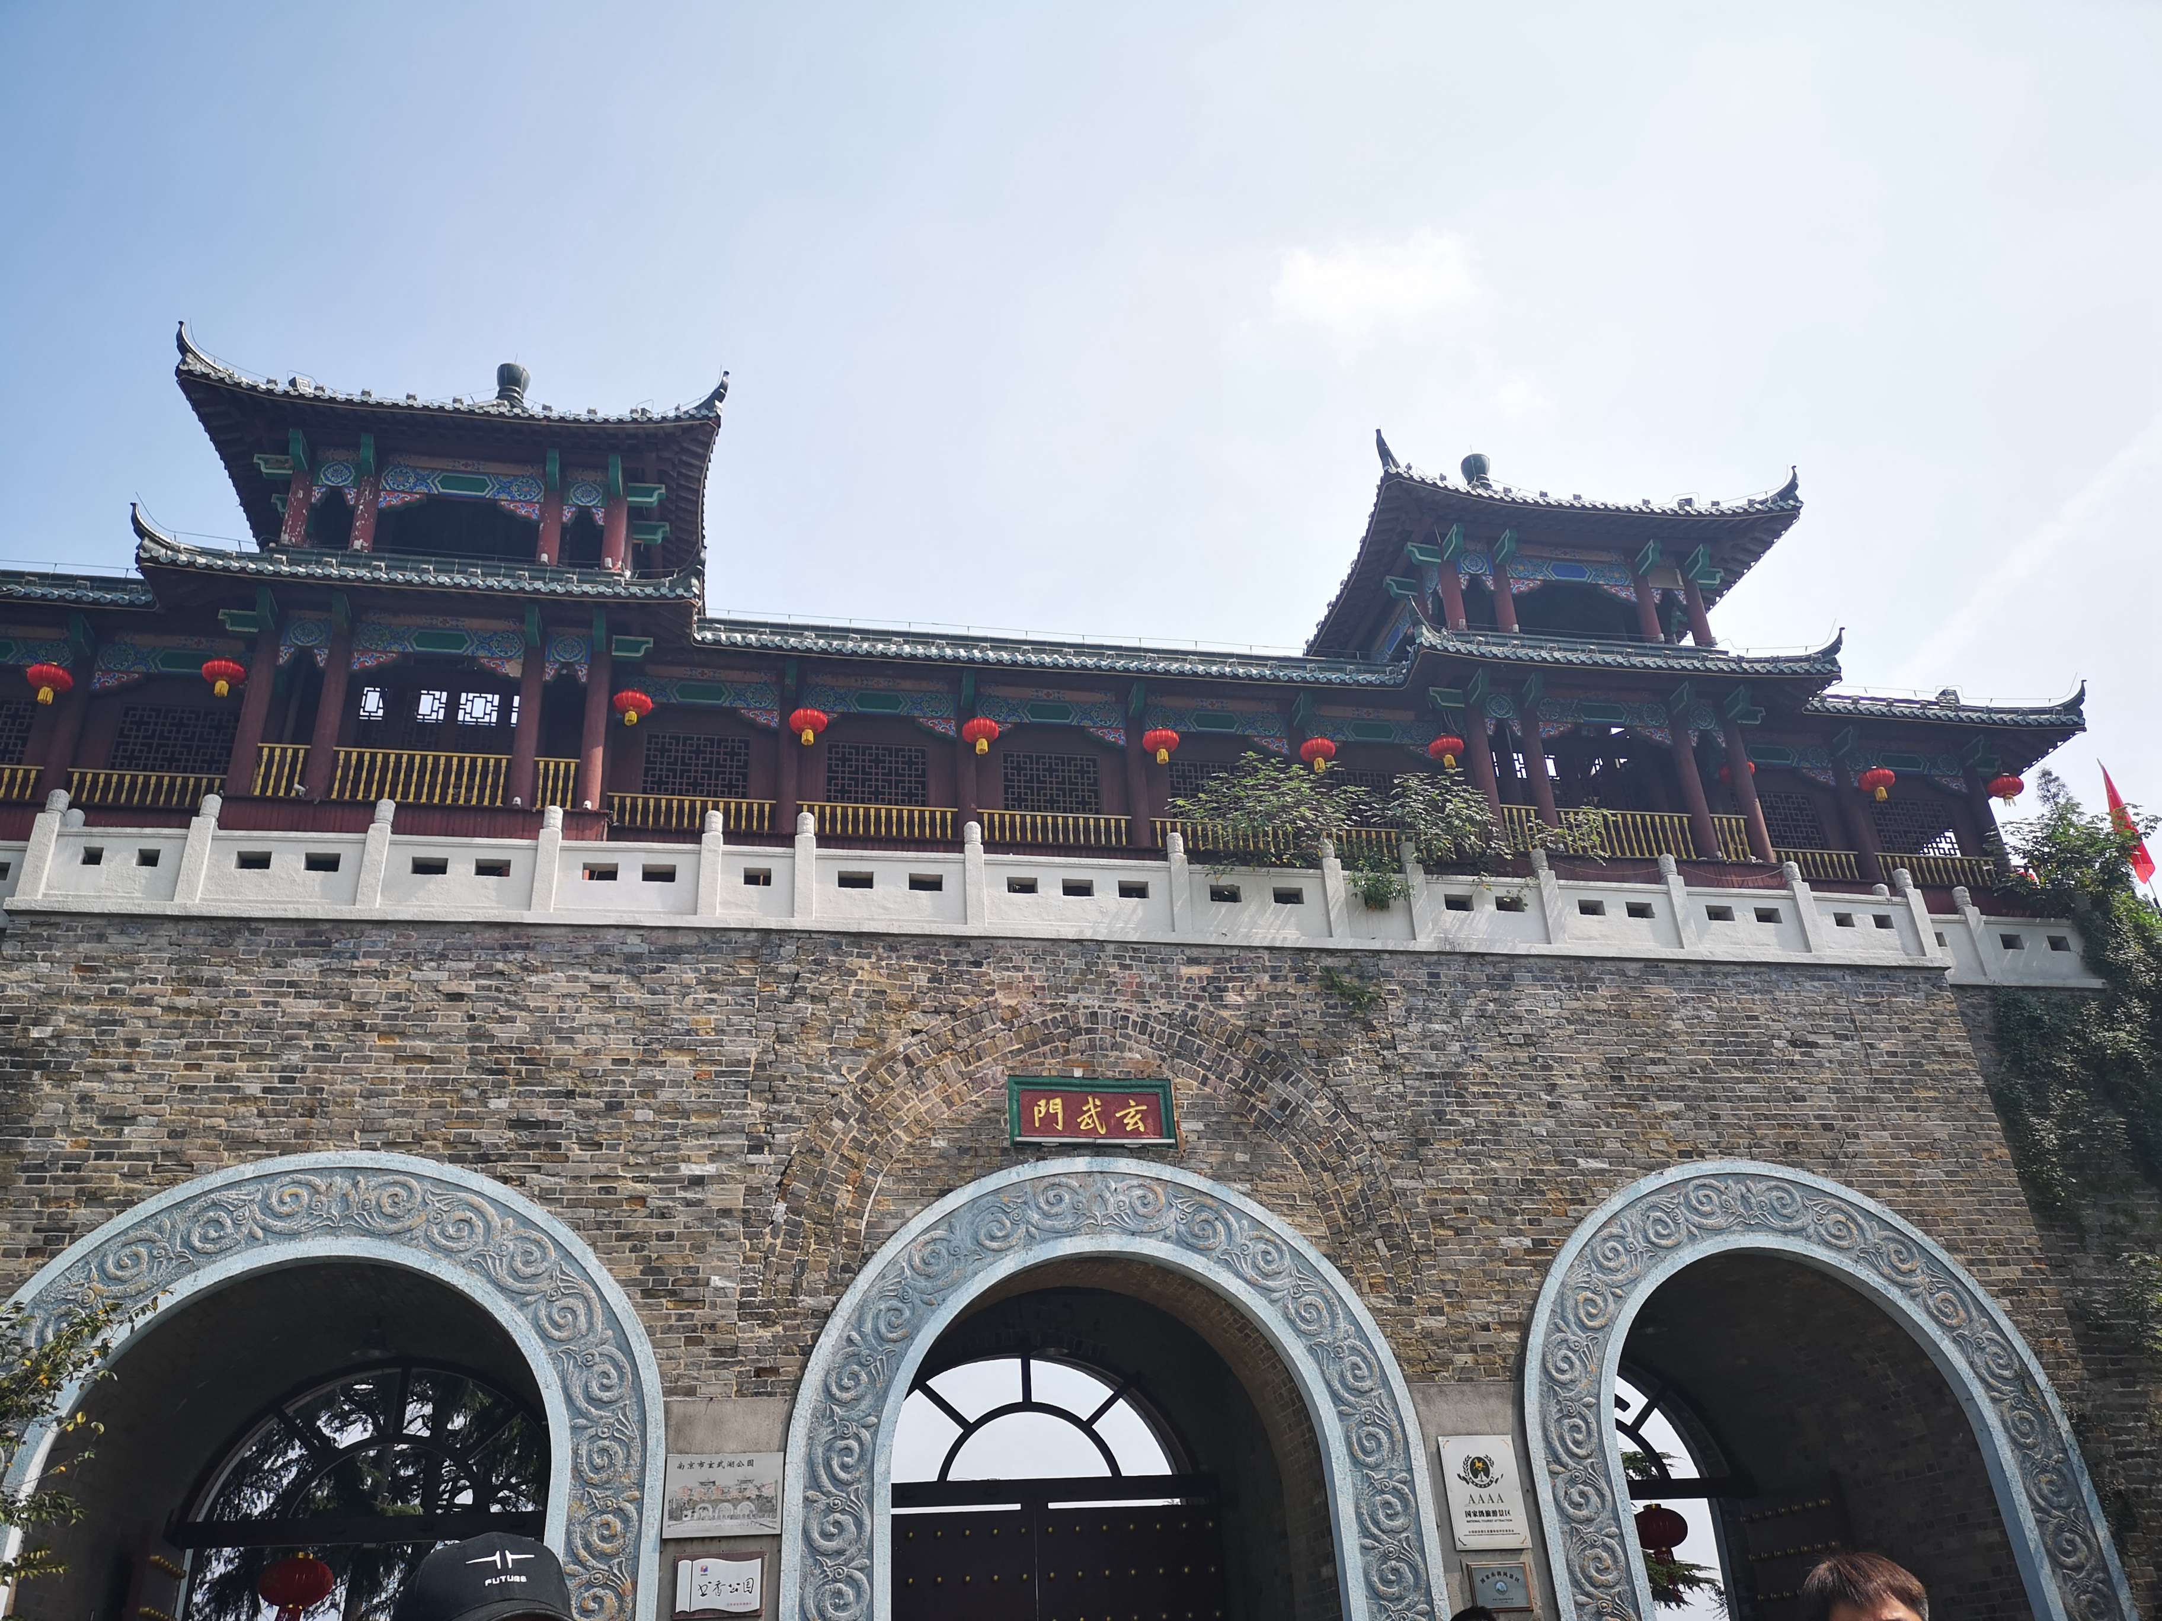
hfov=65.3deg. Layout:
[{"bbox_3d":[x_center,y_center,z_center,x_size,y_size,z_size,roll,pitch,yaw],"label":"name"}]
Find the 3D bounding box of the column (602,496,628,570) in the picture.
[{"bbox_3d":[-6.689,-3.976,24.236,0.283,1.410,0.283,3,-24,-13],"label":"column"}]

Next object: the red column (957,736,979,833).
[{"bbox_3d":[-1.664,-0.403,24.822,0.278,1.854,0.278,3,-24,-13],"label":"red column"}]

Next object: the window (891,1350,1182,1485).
[{"bbox_3d":[-0.667,8.383,23.249,3.919,1.695,0.150,3,-30,-11],"label":"window"}]

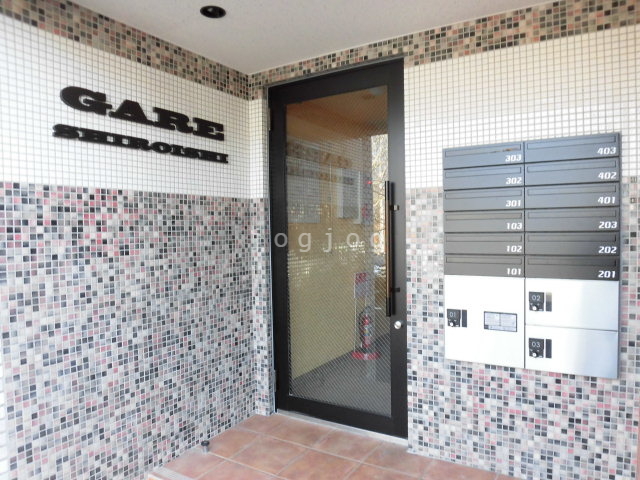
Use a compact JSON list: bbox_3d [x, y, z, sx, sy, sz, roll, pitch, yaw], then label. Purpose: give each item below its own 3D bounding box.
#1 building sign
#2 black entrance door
[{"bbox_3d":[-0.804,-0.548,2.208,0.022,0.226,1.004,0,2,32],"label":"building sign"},{"bbox_3d":[0.098,0.067,2.615,0.868,2.050,0.060,0,2,28],"label":"black entrance door"}]

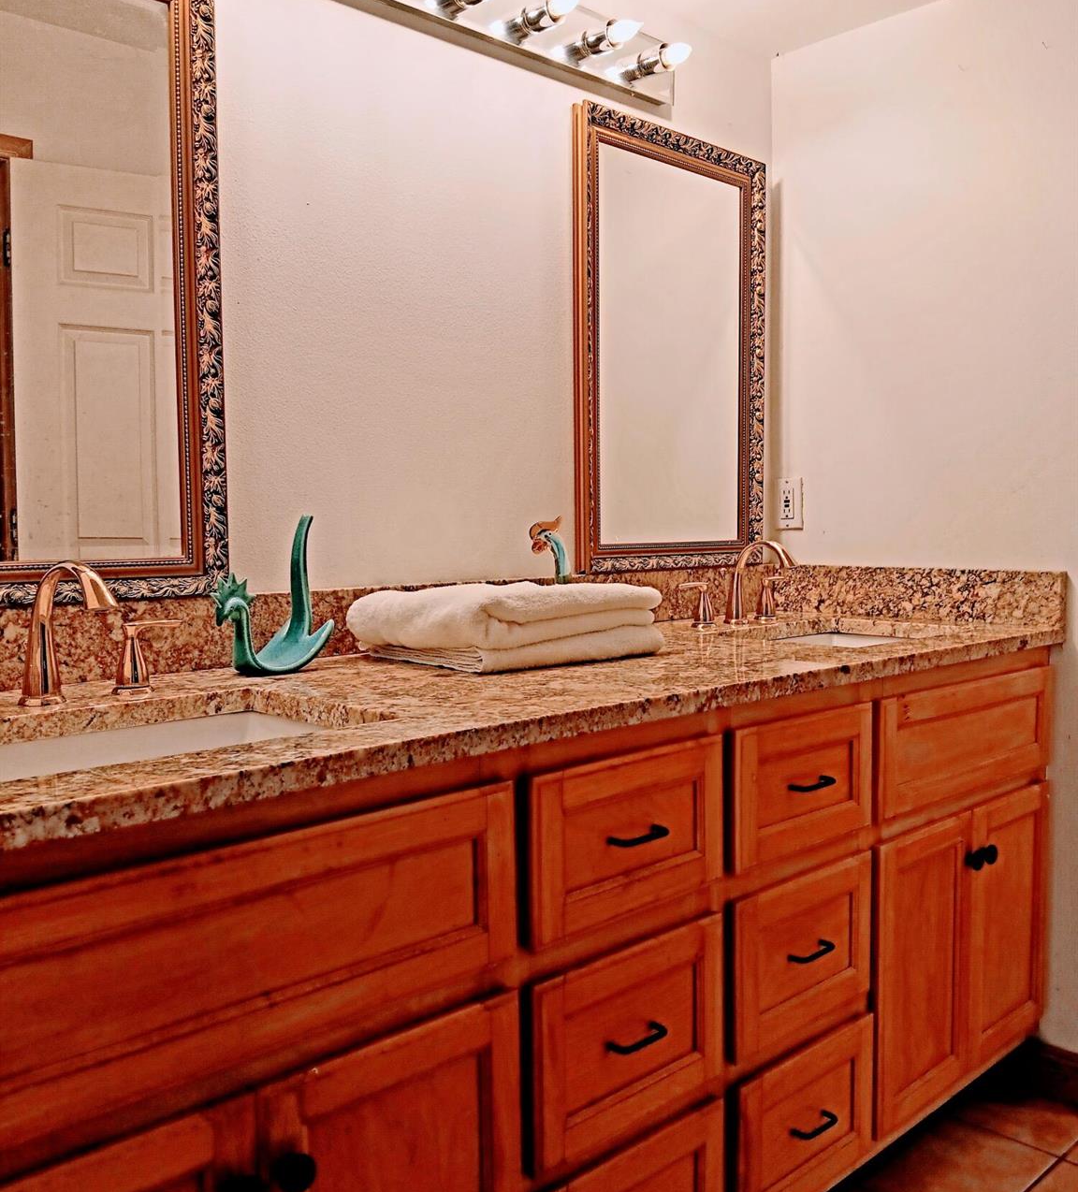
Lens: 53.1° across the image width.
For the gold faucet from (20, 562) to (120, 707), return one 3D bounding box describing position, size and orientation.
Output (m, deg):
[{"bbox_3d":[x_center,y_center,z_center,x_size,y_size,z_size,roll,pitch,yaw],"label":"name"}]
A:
[{"bbox_3d":[-0.526,0.043,1.206,0.178,0.164,0.056,3,5,42],"label":"gold faucet"}]

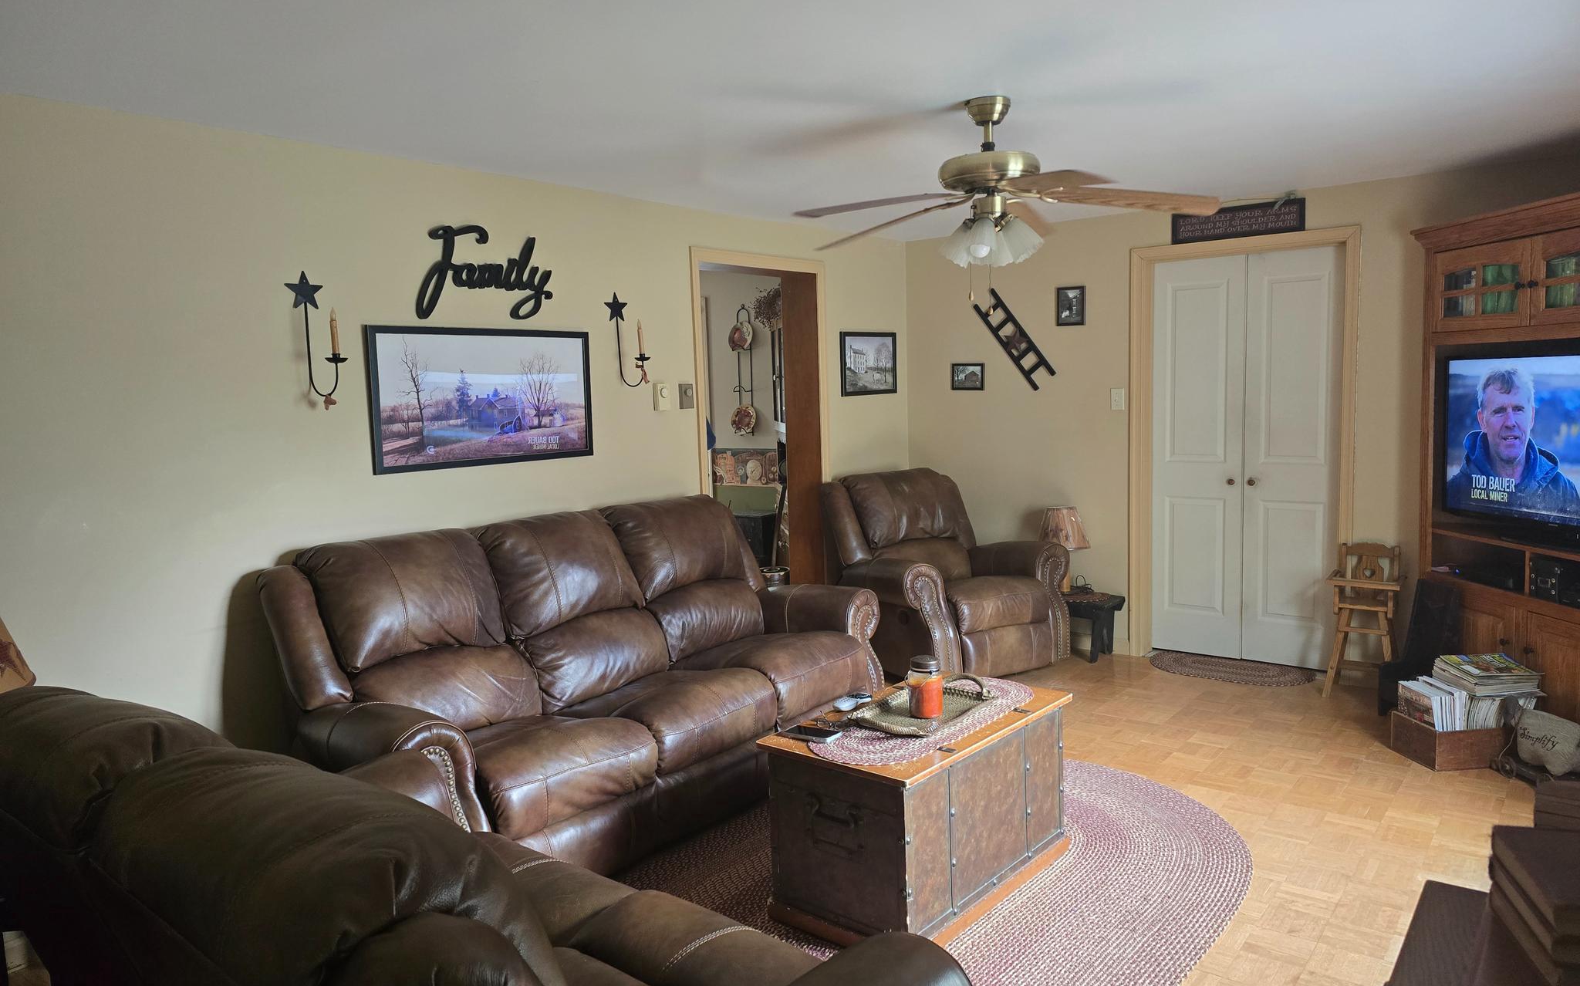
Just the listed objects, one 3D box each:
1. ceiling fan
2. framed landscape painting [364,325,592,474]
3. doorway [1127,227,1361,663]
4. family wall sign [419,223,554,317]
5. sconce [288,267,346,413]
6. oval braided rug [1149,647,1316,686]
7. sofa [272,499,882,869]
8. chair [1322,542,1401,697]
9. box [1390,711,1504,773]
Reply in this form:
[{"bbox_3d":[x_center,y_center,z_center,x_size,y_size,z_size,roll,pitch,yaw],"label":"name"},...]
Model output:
[{"bbox_3d":[0.594,-0.925,3.132,1.300,0.480,1.300,3,7,38],"label":"ceiling fan"},{"bbox_3d":[-1.119,-0.355,3.913,0.030,0.495,0.966,3,8,38],"label":"framed landscape painting"},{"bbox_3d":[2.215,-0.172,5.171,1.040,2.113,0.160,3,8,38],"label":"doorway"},{"bbox_3d":[-1.113,-0.809,3.884,0.020,0.345,0.612,3,7,38],"label":"family wall sign"},{"bbox_3d":[-1.473,-0.482,3.308,0.215,0.440,0.127,3,8,38],"label":"sconce"},{"bbox_3d":[2.194,0.888,5.267,0.800,0.012,0.480,3,7,38],"label":"oval braided rug"},{"bbox_3d":[-0.618,0.605,3.782,0.980,1.030,2.260,3,8,40],"label":"sofa"},{"bbox_3d":[2.589,0.577,4.701,0.310,0.700,0.270,3,8,38],"label":"chair"},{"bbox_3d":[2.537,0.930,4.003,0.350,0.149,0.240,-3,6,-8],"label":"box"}]

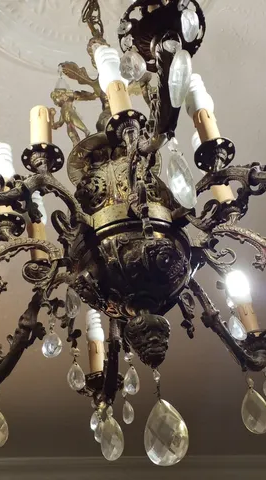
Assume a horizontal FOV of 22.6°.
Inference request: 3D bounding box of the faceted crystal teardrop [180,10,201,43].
[{"bbox_3d":[0.053,-0.198,0.616,0.013,0.042,0.026,5,-42,-17],"label":"faceted crystal teardrop"}]

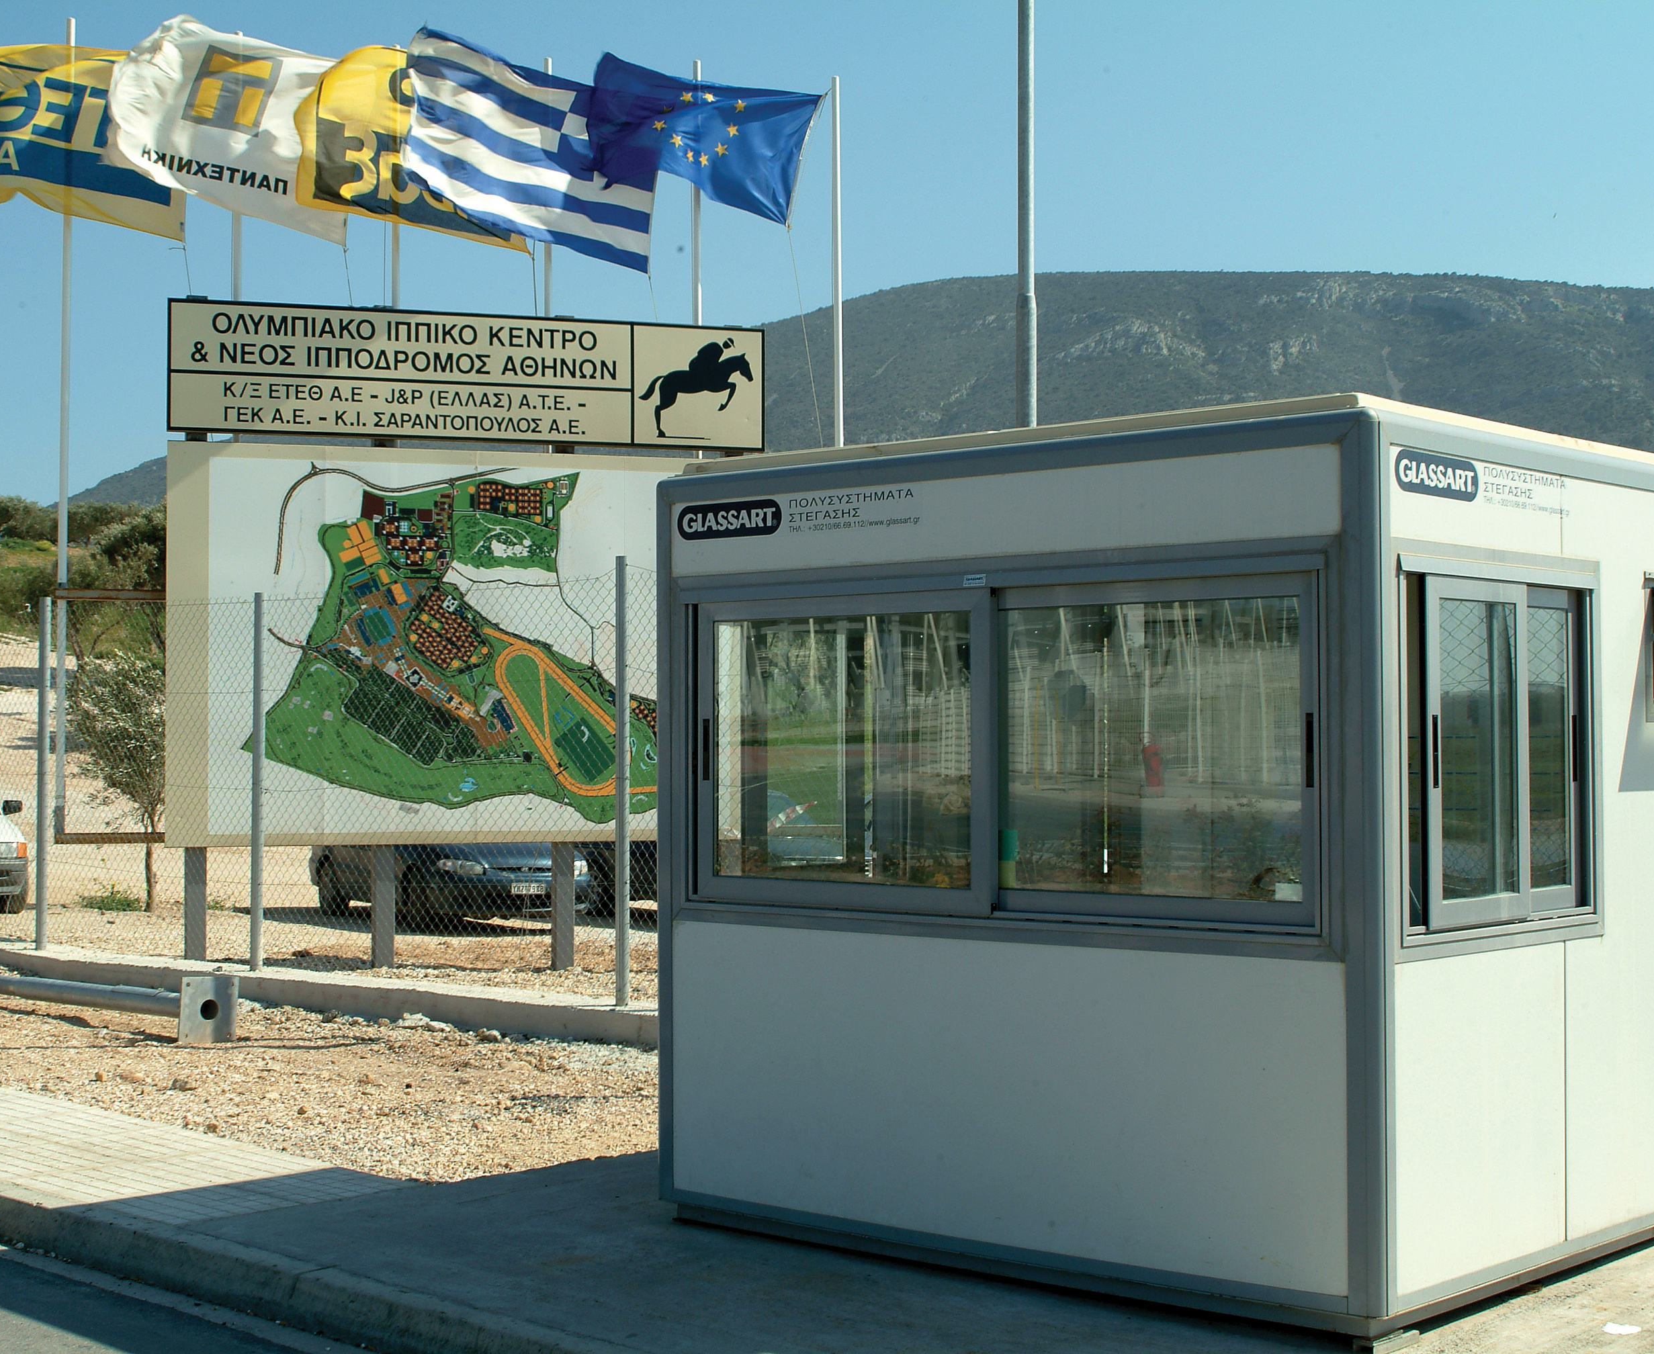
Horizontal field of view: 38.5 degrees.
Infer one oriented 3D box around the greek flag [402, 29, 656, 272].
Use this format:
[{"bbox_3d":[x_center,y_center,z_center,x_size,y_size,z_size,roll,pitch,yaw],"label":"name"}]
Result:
[{"bbox_3d":[-1.866,-3.302,15.000,1.720,1.270,0.350,1,-2,-31],"label":"greek flag"}]

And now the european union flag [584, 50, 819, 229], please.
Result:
[{"bbox_3d":[-0.772,-3.453,15.350,1.650,0.950,0.350,1,-2,-31],"label":"european union flag"}]

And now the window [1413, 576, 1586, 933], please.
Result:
[{"bbox_3d":[1.823,0.197,6.319,0.080,0.891,0.943,-1,-2,42],"label":"window"}]

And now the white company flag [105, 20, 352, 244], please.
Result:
[{"bbox_3d":[-3.681,-3.320,14.500,1.500,1.200,0.350,1,-2,-31],"label":"white company flag"}]

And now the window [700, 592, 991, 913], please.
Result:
[{"bbox_3d":[0.034,0.217,6.925,1.147,0.897,0.060,-1,-2,42],"label":"window"}]

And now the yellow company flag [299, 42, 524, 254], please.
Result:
[{"bbox_3d":[-2.589,-3.283,14.800,1.500,1.120,0.350,1,-2,-31],"label":"yellow company flag"}]

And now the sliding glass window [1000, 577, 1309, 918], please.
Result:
[{"bbox_3d":[0.823,0.193,6.252,1.070,0.883,0.060,-1,-2,42],"label":"sliding glass window"}]

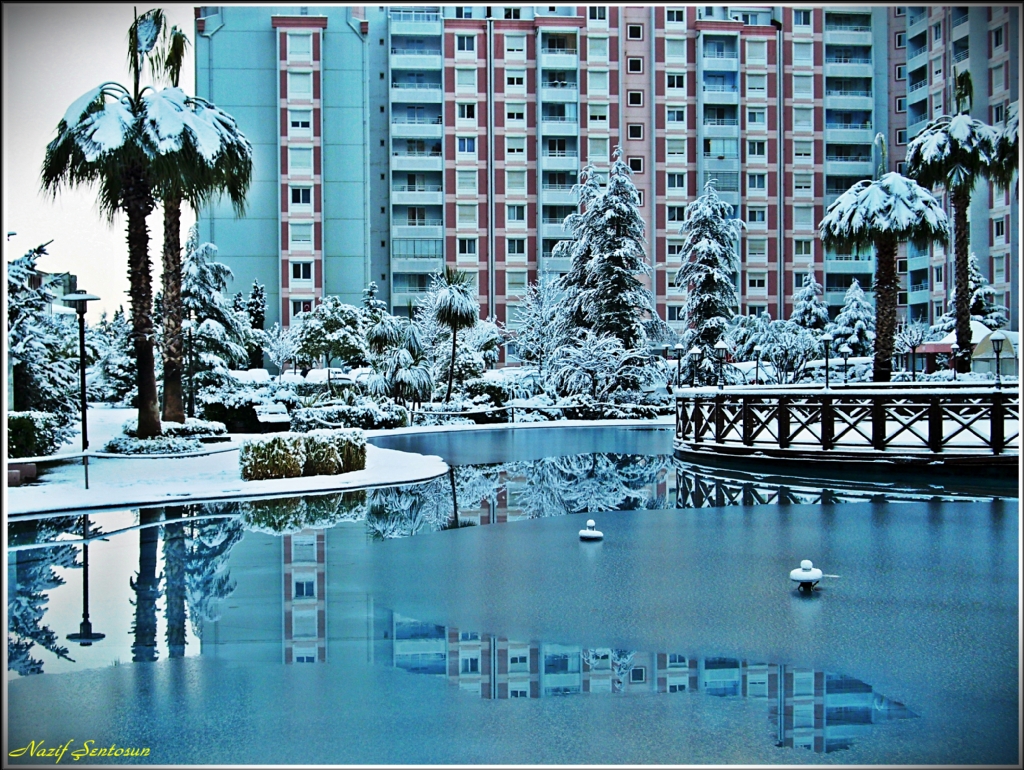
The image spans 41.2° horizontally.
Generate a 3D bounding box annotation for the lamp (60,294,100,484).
[{"bbox_3d":[-7.969,-0.139,25.300,0.700,3.250,0.700,0,1,0],"label":"lamp"}]

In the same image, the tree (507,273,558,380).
[{"bbox_3d":[0.979,-2.474,62.000,2.600,5.300,2.500,0,1,0],"label":"tree"}]

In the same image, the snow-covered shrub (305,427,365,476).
[{"bbox_3d":[-3.019,1.155,23.300,1.100,0.750,0.950,-1,1,-20],"label":"snow-covered shrub"}]

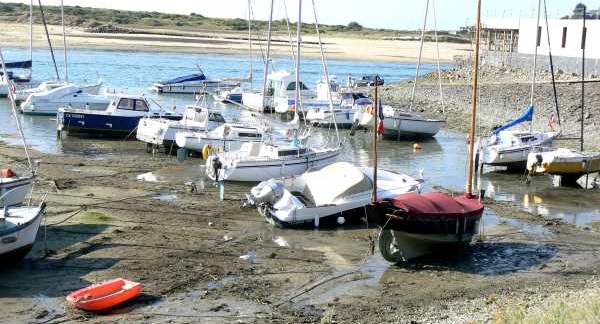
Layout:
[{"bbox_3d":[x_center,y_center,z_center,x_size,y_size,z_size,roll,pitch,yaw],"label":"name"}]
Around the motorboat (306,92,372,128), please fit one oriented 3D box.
[{"bbox_3d":[3.113,-3.549,65.429,5.100,2.300,2.100,-1,9,-25],"label":"motorboat"}]

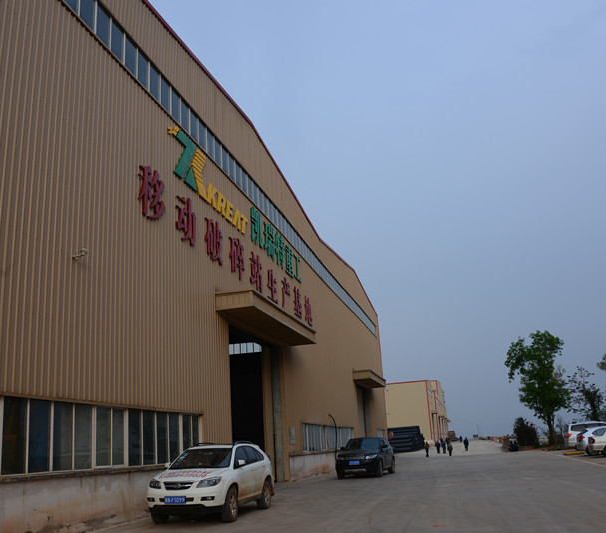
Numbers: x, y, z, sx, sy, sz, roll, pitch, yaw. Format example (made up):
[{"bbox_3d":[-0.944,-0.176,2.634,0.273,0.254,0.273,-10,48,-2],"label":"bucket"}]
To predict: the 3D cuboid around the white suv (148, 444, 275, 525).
[{"bbox_3d":[-2.124,5.242,15.365,1.870,1.710,4.800,-7,-17,12],"label":"white suv"}]

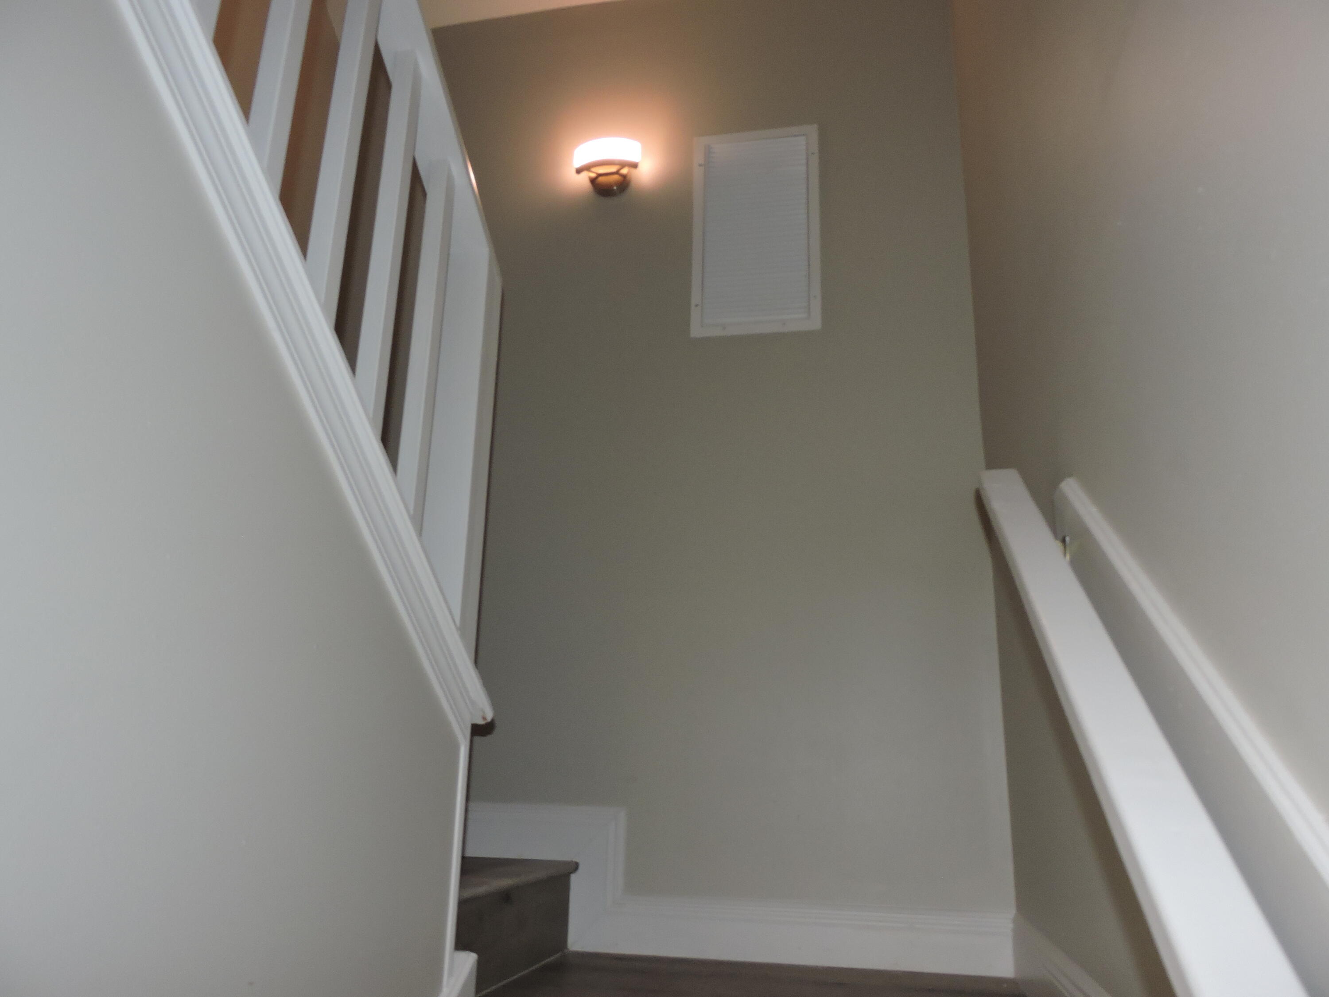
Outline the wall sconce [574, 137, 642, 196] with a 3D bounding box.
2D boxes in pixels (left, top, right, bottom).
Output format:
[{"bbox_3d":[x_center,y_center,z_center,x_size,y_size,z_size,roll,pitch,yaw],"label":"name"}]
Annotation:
[{"bbox_3d":[-0.153,-0.938,2.629,0.195,0.123,0.100,-2,-17,12],"label":"wall sconce"}]

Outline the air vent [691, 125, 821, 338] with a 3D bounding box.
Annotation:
[{"bbox_3d":[0.249,-0.737,2.521,0.347,0.633,0.020,-2,-17,12],"label":"air vent"}]

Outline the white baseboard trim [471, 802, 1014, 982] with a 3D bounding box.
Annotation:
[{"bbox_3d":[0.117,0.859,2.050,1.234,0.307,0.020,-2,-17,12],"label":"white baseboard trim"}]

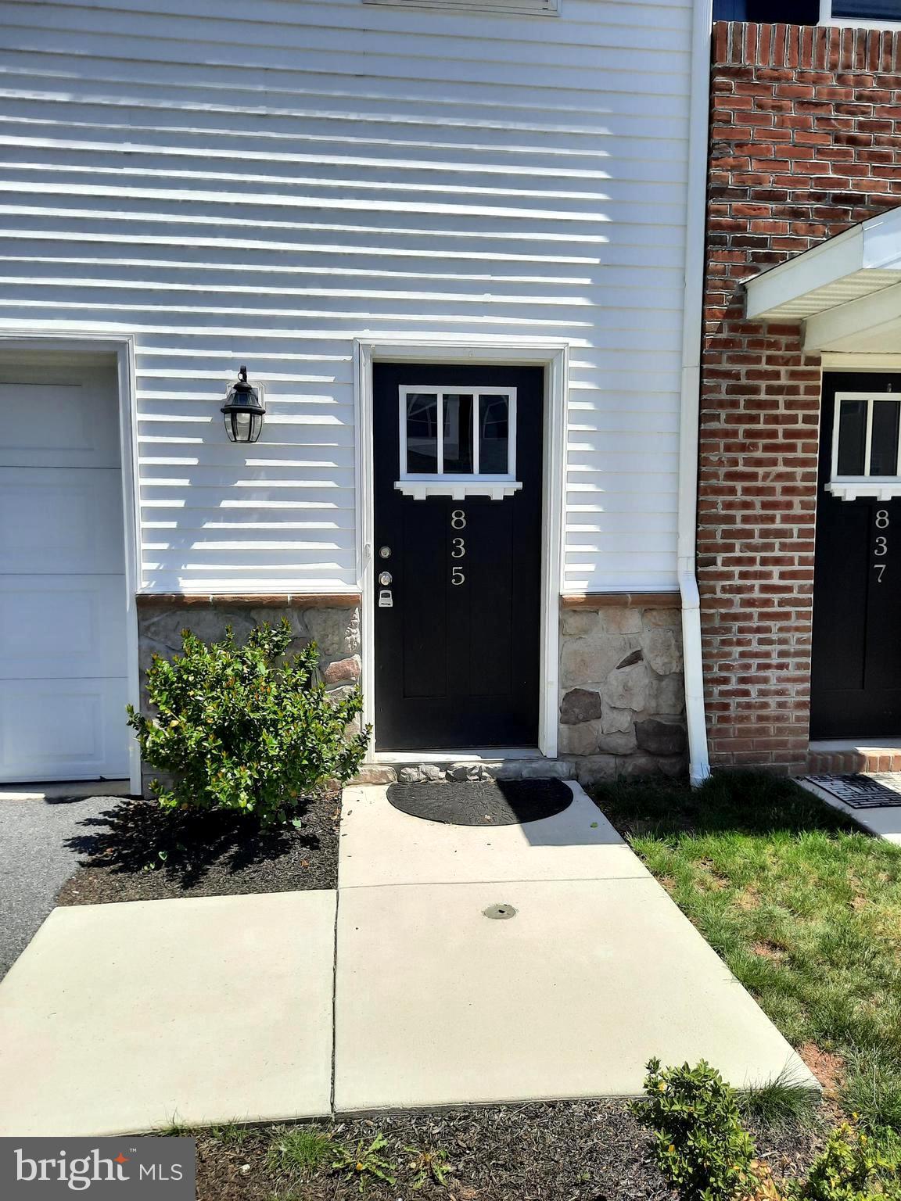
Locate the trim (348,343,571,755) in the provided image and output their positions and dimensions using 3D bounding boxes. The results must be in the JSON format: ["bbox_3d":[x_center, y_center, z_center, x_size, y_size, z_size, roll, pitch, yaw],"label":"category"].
[{"bbox_3d":[0.053,-0.233,4.404,1.058,2.097,0.130,0,5,-7],"label":"trim"}]

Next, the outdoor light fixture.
[{"bbox_3d":[-0.967,-0.916,4.057,0.208,0.354,0.240,0,5,-7],"label":"outdoor light fixture"}]

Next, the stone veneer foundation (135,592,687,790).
[{"bbox_3d":[-0.125,0.462,4.359,2.765,1.015,0.140,0,5,-7],"label":"stone veneer foundation"}]

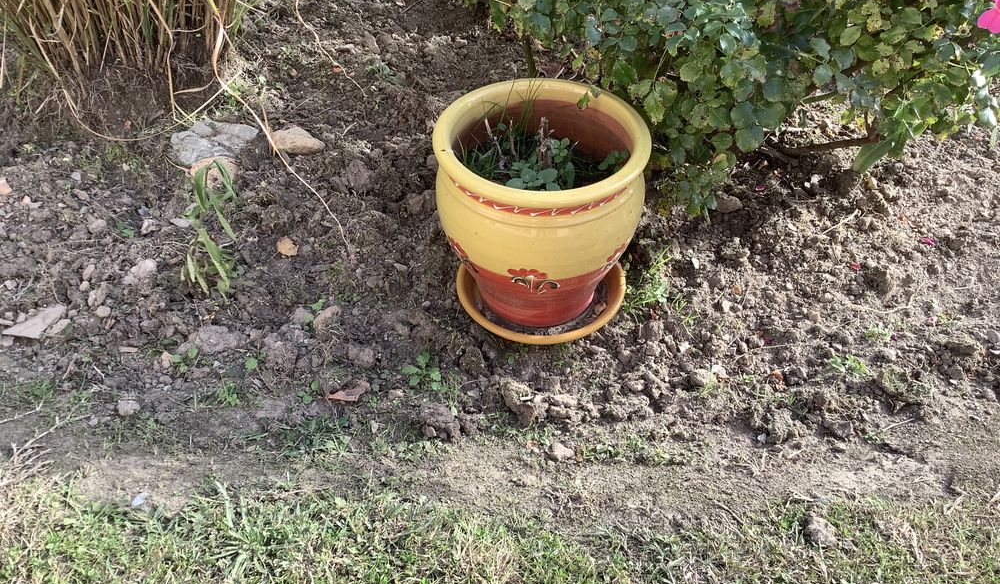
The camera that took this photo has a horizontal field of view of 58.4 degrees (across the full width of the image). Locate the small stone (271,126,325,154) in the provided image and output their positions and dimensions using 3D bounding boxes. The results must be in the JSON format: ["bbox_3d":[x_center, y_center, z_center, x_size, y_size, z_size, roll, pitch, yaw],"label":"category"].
[{"bbox_3d":[-0.500,-0.378,2.236,0.132,0.059,0.084,1,43,0],"label":"small stone"}]

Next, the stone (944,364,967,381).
[{"bbox_3d":[0.878,0.156,1.722,0.041,0.029,0.035,1,43,0],"label":"stone"}]

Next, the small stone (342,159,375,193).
[{"bbox_3d":[-0.334,-0.274,2.123,0.072,0.065,0.062,1,43,0],"label":"small stone"}]

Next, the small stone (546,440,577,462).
[{"bbox_3d":[0.098,0.251,1.420,0.048,0.029,0.036,-1,42,0],"label":"small stone"}]

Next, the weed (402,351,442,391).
[{"bbox_3d":[-0.134,0.137,1.542,0.070,0.035,0.084,-1,42,0],"label":"weed"}]

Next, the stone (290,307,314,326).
[{"bbox_3d":[-0.366,0.045,1.658,0.045,0.027,0.034,-1,42,0],"label":"stone"}]

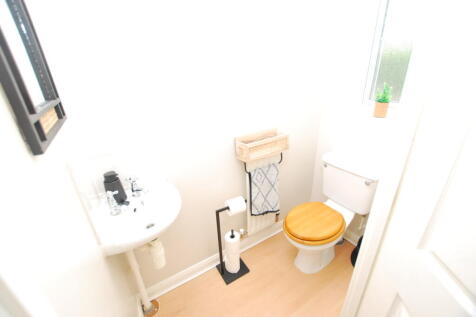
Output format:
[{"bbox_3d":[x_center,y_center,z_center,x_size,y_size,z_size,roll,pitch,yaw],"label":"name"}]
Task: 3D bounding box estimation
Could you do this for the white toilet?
[{"bbox_3d":[0.640,0.434,1.474,0.720,0.773,0.410,-15,26,-28],"label":"white toilet"}]

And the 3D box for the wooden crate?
[{"bbox_3d":[0.172,-0.092,1.349,0.335,0.130,0.125,-15,26,-28],"label":"wooden crate"}]

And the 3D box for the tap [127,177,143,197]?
[{"bbox_3d":[-0.508,0.151,0.995,0.085,0.100,0.045,2,23,9],"label":"tap"}]

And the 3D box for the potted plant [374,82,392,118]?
[{"bbox_3d":[0.938,-0.372,1.284,0.092,0.215,0.092,-15,26,-28],"label":"potted plant"}]

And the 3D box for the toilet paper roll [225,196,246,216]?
[{"bbox_3d":[-0.016,0.326,1.341,0.108,0.105,0.105,-15,26,-28],"label":"toilet paper roll"}]

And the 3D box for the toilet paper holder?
[{"bbox_3d":[-0.034,0.583,1.432,0.225,0.575,0.180,-15,26,-28],"label":"toilet paper holder"}]

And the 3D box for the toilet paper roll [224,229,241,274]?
[{"bbox_3d":[-0.043,0.696,1.483,0.106,0.312,0.106,-2,23,1],"label":"toilet paper roll"}]

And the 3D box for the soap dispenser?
[{"bbox_3d":[-0.586,0.141,0.947,0.070,0.152,0.066,4,24,14],"label":"soap dispenser"}]

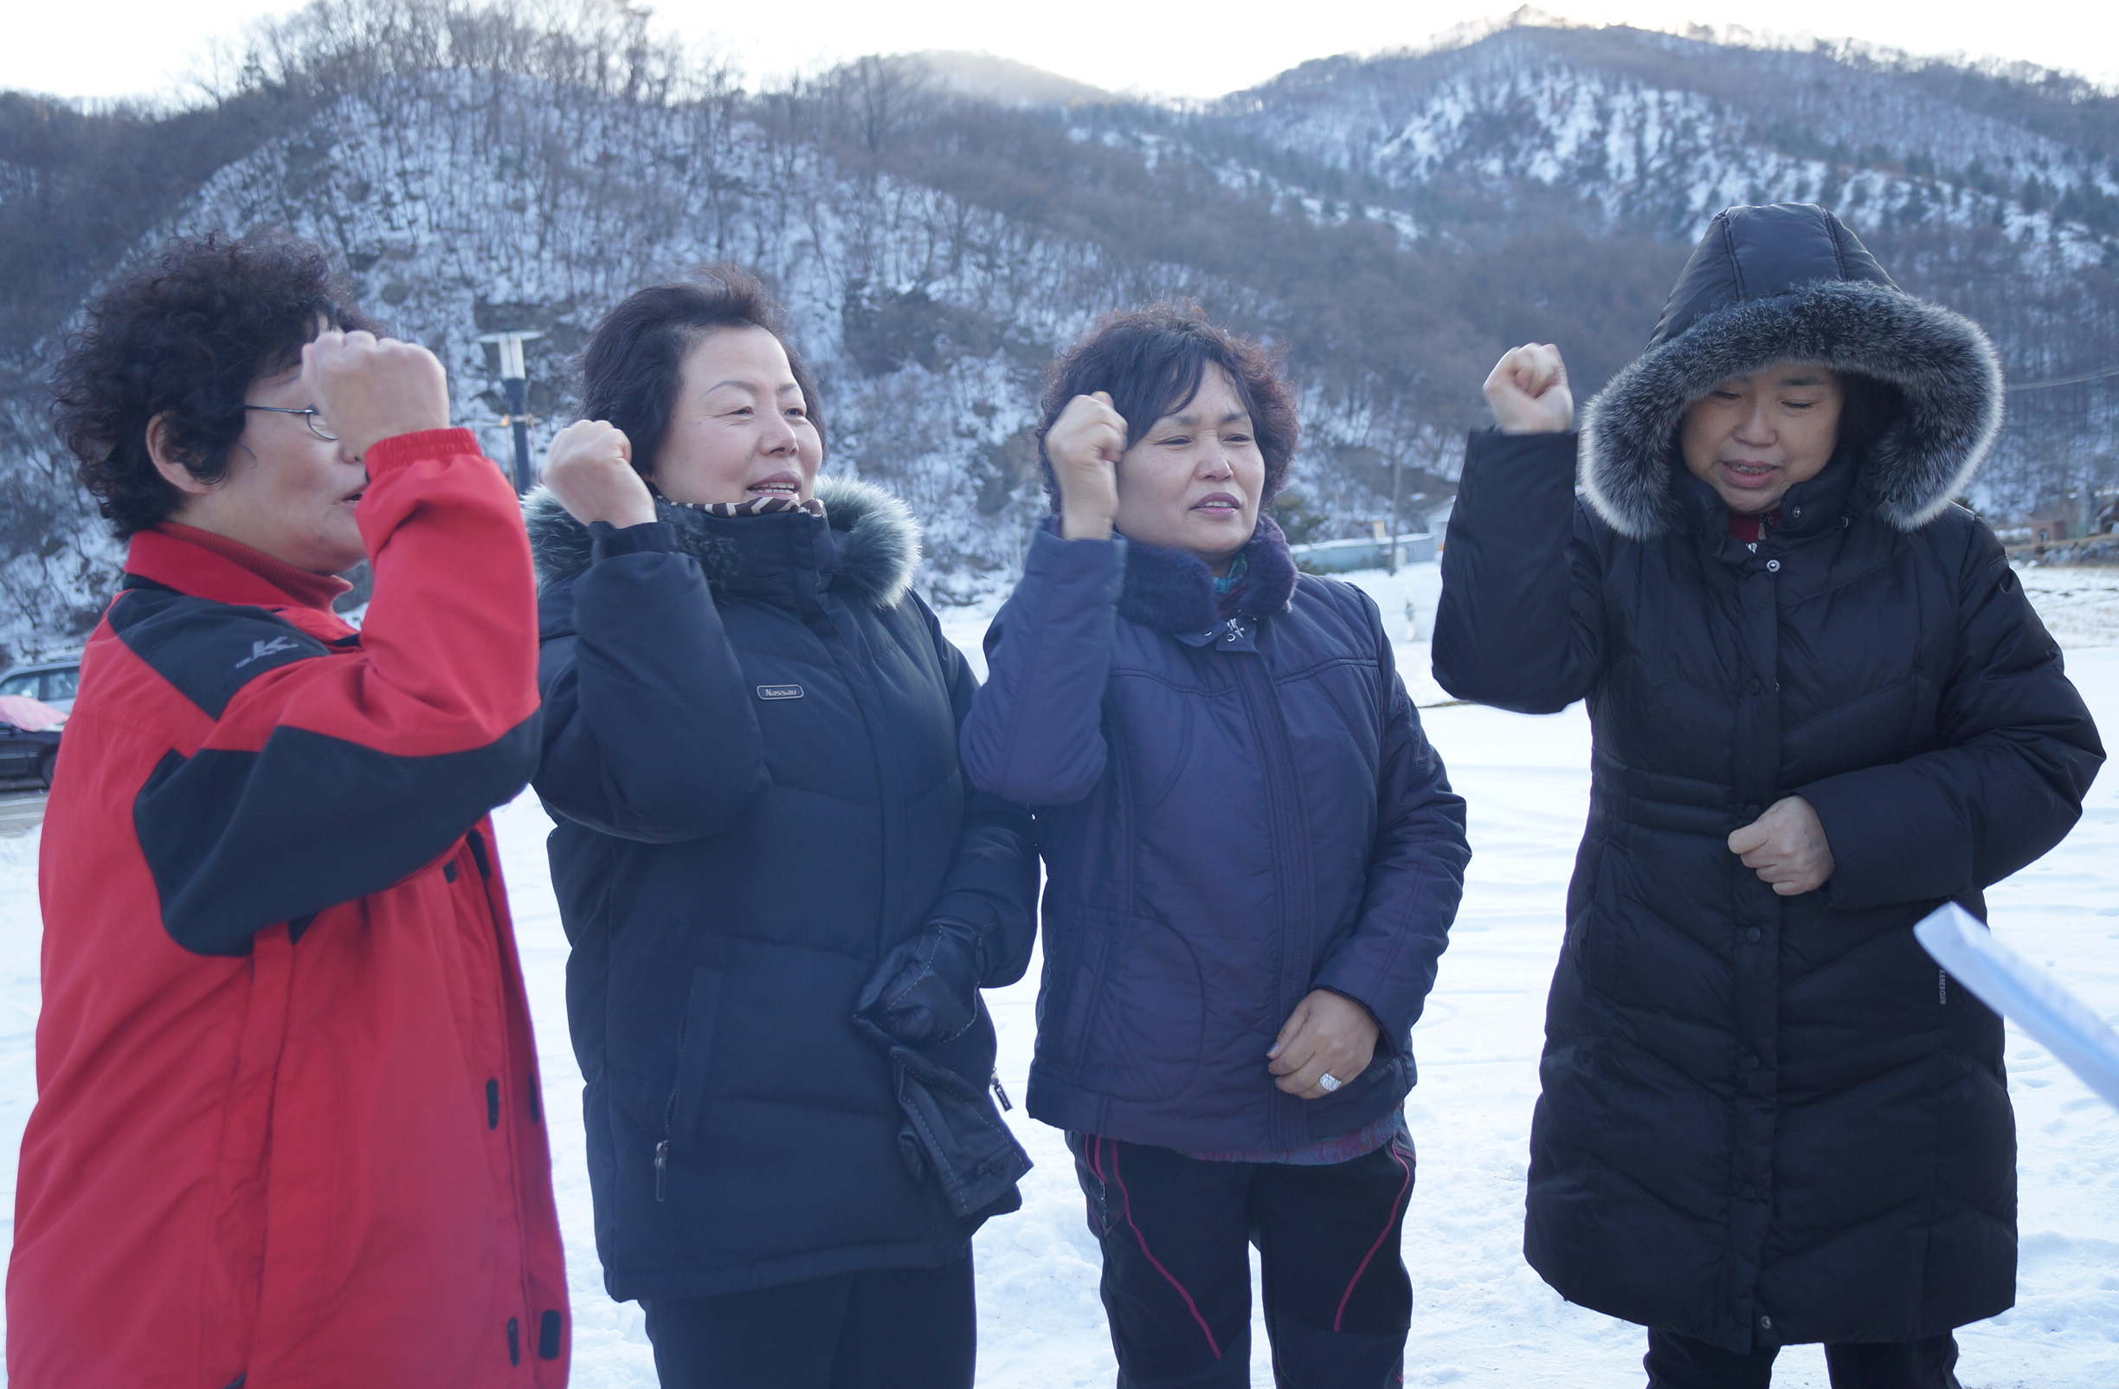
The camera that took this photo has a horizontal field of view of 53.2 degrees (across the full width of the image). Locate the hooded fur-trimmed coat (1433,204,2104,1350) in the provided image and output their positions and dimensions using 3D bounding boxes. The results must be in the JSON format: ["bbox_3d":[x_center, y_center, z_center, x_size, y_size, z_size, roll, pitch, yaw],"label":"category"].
[{"bbox_3d":[0.671,0.070,2.020,0.600,1.050,0.420,2,5,19],"label":"hooded fur-trimmed coat"}]

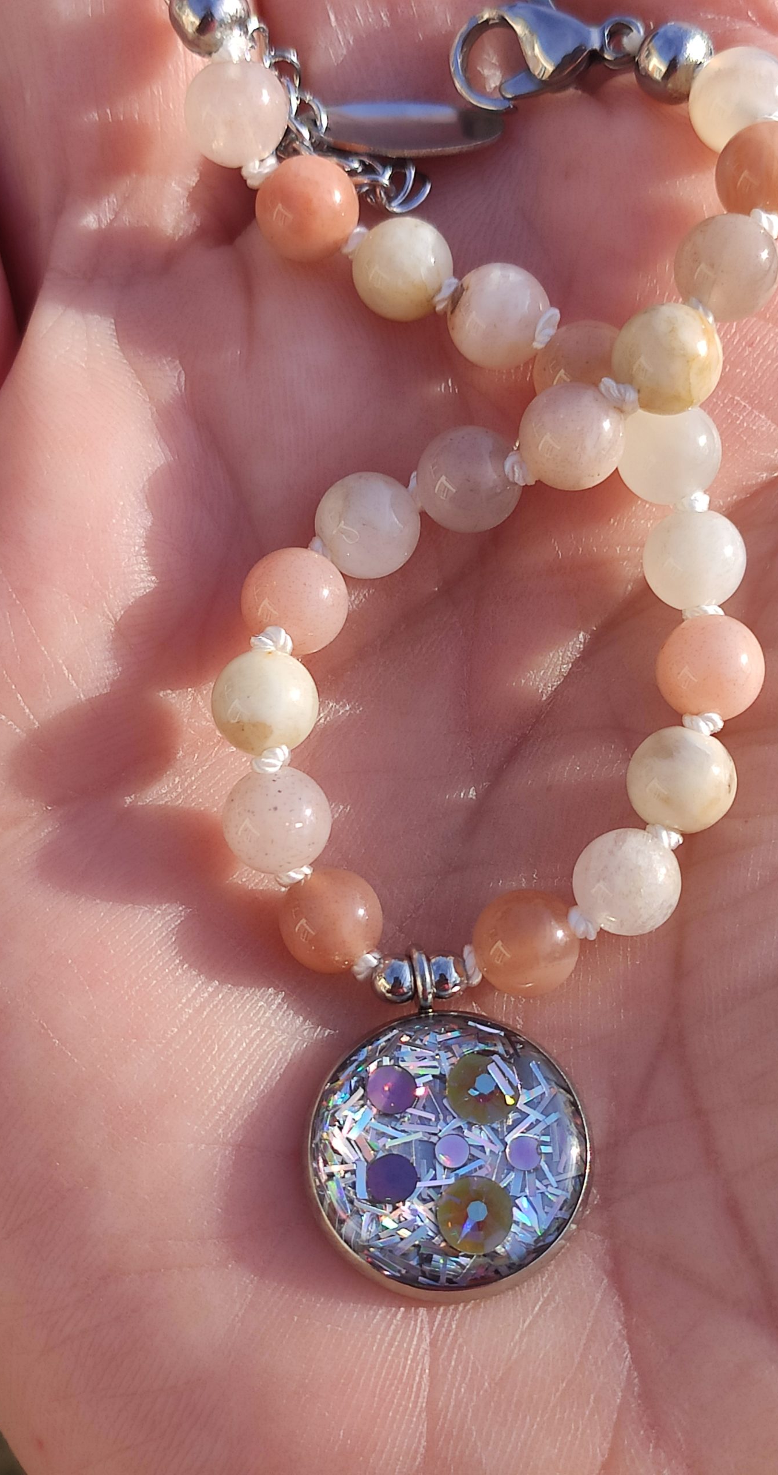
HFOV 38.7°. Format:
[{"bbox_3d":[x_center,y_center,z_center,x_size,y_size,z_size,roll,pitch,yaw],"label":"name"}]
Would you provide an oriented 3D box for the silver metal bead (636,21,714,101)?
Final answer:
[{"bbox_3d":[0.022,-0.053,0.087,0.006,0.006,0.006,1,55,-1],"label":"silver metal bead"}]

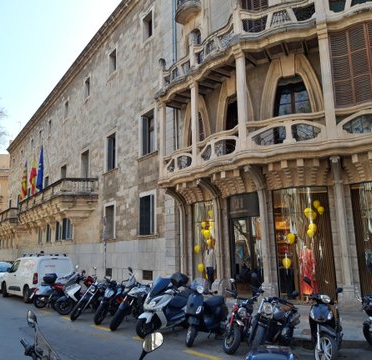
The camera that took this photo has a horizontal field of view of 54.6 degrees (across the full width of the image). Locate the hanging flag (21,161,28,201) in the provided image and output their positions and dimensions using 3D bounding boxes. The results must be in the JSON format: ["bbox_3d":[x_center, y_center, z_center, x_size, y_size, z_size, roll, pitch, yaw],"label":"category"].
[{"bbox_3d":[-13.965,0.043,31.172,0.600,3.600,0.280,5,-12,-31],"label":"hanging flag"}]

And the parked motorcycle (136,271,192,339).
[{"bbox_3d":[-0.479,2.944,8.688,0.820,1.380,2.120,-11,-15,41],"label":"parked motorcycle"}]

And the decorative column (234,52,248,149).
[{"bbox_3d":[1.784,-2.690,11.786,0.340,3.380,0.340,-1,-10,0],"label":"decorative column"}]

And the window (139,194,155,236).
[{"bbox_3d":[-2.036,1.842,18.816,0.200,2.100,1.650,7,-14,-35],"label":"window"}]

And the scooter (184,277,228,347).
[{"bbox_3d":[0.392,2.631,7.404,0.720,1.200,1.800,-7,-13,27],"label":"scooter"}]

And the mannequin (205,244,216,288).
[{"bbox_3d":[0.945,3.385,13.900,0.460,1.760,0.300,-8,-12,31],"label":"mannequin"}]

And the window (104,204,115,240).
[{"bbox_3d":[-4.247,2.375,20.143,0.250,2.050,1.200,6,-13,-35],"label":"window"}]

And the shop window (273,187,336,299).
[{"bbox_3d":[3.904,2.051,11.831,1.880,3.640,0.250,-7,-12,27],"label":"shop window"}]

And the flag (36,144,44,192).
[{"bbox_3d":[-10.796,-0.853,26.750,0.550,3.700,0.250,5,-12,-31],"label":"flag"}]

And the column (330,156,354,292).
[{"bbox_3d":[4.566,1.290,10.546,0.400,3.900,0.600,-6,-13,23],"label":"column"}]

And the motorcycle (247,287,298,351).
[{"bbox_3d":[1.772,2.857,7.556,0.760,1.120,2.000,-7,-12,30],"label":"motorcycle"}]

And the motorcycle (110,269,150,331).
[{"bbox_3d":[-1.455,3.133,9.654,0.850,1.420,2.120,-5,-12,21],"label":"motorcycle"}]

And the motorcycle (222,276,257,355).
[{"bbox_3d":[1.136,2.531,6.916,0.800,1.180,2.050,-7,-13,26],"label":"motorcycle"}]

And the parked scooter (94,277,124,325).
[{"bbox_3d":[-2.019,3.416,10.365,0.800,1.170,2.050,-6,-12,22],"label":"parked scooter"}]

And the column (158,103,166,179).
[{"bbox_3d":[-1.038,-1.776,15.864,0.280,3.495,0.280,10,-16,-41],"label":"column"}]

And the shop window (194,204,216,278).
[{"bbox_3d":[0.787,2.721,14.871,0.200,3.620,1.250,9,-15,-43],"label":"shop window"}]

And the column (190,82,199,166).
[{"bbox_3d":[0.335,-2.166,13.811,0.280,3.394,0.280,-1,-12,0],"label":"column"}]

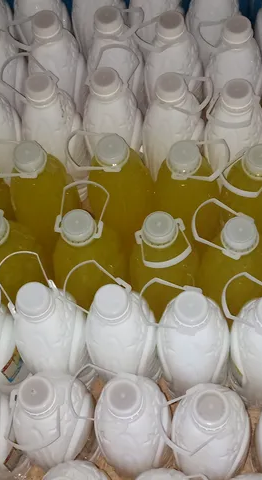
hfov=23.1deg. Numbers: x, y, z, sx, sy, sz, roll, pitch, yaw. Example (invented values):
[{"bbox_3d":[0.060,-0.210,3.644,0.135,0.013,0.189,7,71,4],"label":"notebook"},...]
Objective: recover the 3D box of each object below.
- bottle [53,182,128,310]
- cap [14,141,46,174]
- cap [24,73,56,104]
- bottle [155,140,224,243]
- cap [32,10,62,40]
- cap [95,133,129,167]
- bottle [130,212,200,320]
[{"bbox_3d":[-0.058,0.058,0.901,0.103,0.290,0.103,-5,58,0],"label":"bottle"},{"bbox_3d":[-0.130,-0.107,0.828,0.043,0.021,0.043,-2,59,4],"label":"cap"},{"bbox_3d":[-0.124,-0.208,0.882,0.043,0.021,0.043,-2,59,4],"label":"cap"},{"bbox_3d":[0.077,-0.035,0.924,0.095,0.285,0.095,-8,59,0],"label":"bottle"},{"bbox_3d":[-0.124,-0.318,0.947,0.041,0.018,0.041,-5,58,0],"label":"cap"},{"bbox_3d":[-0.025,-0.116,0.832,0.042,0.020,0.042,-2,58,2],"label":"cap"},{"bbox_3d":[0.041,0.061,0.893,0.103,0.290,0.103,-5,58,0],"label":"bottle"}]

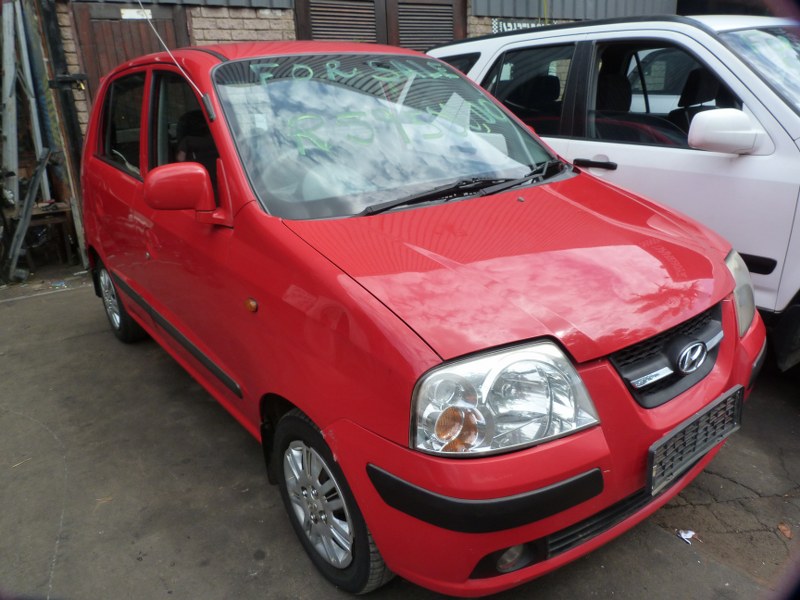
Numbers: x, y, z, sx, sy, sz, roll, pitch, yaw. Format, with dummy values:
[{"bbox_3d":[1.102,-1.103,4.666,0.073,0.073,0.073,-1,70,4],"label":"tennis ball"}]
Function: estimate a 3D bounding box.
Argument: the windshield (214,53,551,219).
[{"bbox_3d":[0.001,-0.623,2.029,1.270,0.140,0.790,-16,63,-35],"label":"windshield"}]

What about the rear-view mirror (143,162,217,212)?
[{"bbox_3d":[-0.608,-0.306,1.570,0.172,0.126,0.105,-16,24,-35],"label":"rear-view mirror"}]

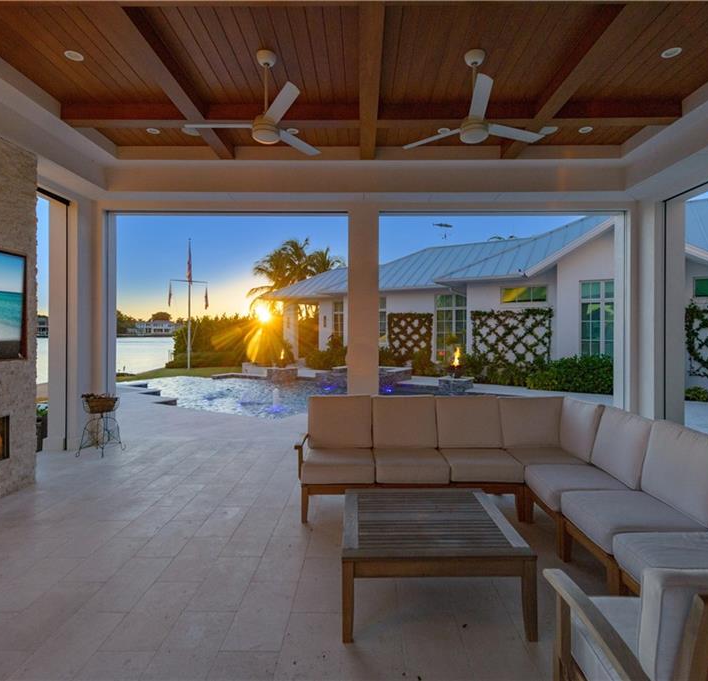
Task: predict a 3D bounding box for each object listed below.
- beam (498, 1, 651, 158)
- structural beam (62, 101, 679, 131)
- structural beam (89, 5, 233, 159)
[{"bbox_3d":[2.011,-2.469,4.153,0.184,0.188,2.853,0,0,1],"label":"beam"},{"bbox_3d":[0.181,-2.470,4.659,6.625,0.188,0.184,0,0,1],"label":"structural beam"},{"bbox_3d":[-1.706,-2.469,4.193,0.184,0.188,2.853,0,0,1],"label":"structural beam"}]

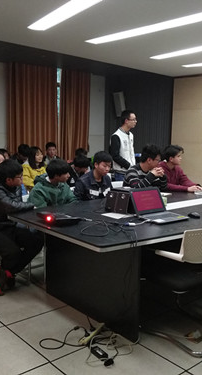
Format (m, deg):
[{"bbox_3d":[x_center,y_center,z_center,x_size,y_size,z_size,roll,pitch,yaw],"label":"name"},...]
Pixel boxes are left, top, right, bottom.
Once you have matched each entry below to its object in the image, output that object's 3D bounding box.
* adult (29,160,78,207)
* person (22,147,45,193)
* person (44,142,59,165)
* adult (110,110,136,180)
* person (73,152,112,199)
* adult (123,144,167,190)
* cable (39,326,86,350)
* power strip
[{"bbox_3d":[-0.492,0.297,3.949,0.750,1.180,0.520,9,11,44],"label":"adult"},{"bbox_3d":[-0.730,0.143,4.830,0.750,1.260,0.480,8,10,42],"label":"person"},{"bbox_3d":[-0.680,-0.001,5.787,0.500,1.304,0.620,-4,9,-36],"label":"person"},{"bbox_3d":[0.296,-0.170,5.366,0.340,1.760,0.500,7,10,39],"label":"adult"},{"bbox_3d":[-0.017,0.224,4.394,0.540,1.241,0.780,-5,10,-40],"label":"person"},{"bbox_3d":[0.604,0.137,4.879,0.780,1.316,0.540,7,9,38],"label":"adult"},{"bbox_3d":[-0.271,1.044,2.719,0.325,0.035,0.265,-1,8,-15],"label":"cable"},{"bbox_3d":[-0.056,1.039,2.755,0.060,0.045,0.330,5,9,28],"label":"power strip"}]

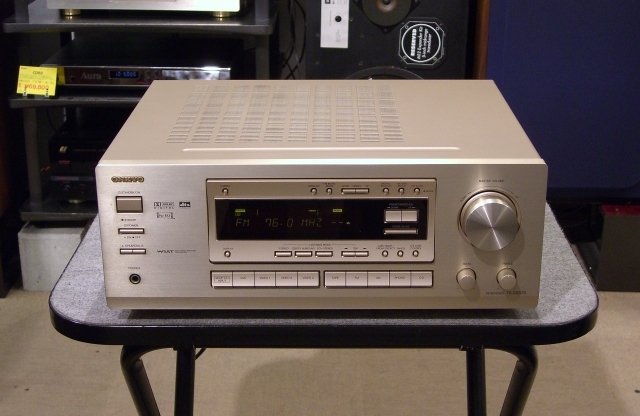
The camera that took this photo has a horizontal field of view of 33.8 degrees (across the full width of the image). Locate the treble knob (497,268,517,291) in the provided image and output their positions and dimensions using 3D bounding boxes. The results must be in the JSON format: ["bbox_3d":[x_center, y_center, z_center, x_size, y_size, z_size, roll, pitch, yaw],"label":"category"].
[{"bbox_3d":[0.186,0.071,1.043,0.018,0.018,0.014,0,20,1],"label":"treble knob"}]

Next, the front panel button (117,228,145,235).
[{"bbox_3d":[-0.185,0.023,1.034,0.024,0.005,0.005,0,20,1],"label":"front panel button"}]

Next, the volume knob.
[{"bbox_3d":[0.164,0.014,1.016,0.054,0.054,0.025,0,20,1],"label":"volume knob"}]

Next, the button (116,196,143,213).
[{"bbox_3d":[-0.185,-0.003,1.025,0.024,0.016,0.005,0,20,1],"label":"button"}]

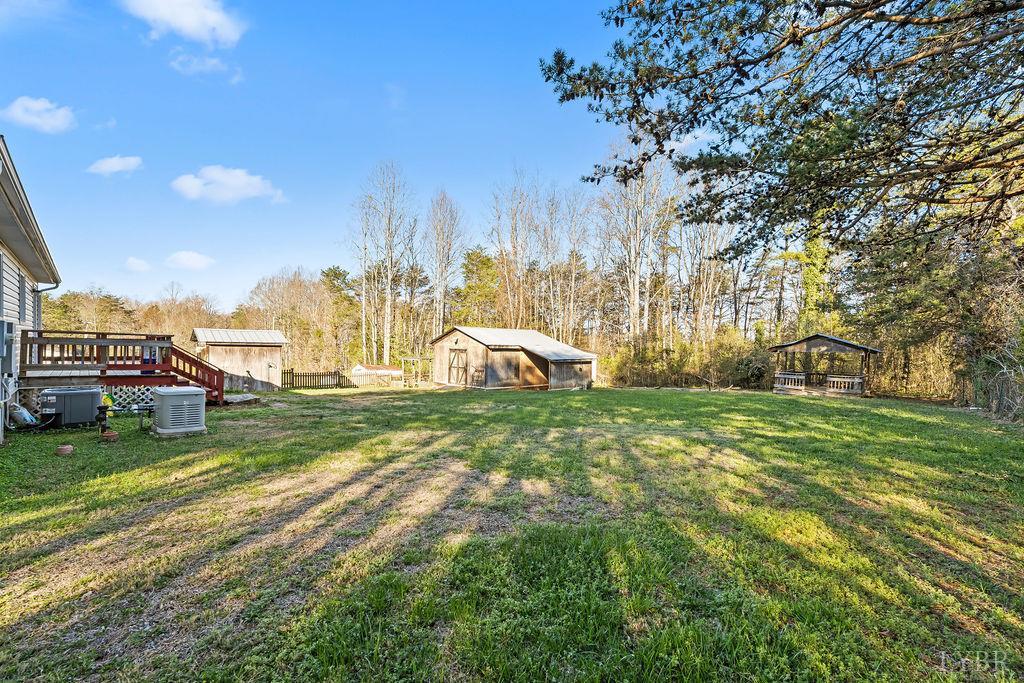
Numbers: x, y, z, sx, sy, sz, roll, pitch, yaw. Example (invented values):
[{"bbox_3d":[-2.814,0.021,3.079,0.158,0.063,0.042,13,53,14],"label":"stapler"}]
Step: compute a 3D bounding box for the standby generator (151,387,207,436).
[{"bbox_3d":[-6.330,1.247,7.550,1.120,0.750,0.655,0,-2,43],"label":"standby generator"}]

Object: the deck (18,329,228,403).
[{"bbox_3d":[-10.456,0.746,10.834,4.400,1.870,3.410,0,-2,43],"label":"deck"}]

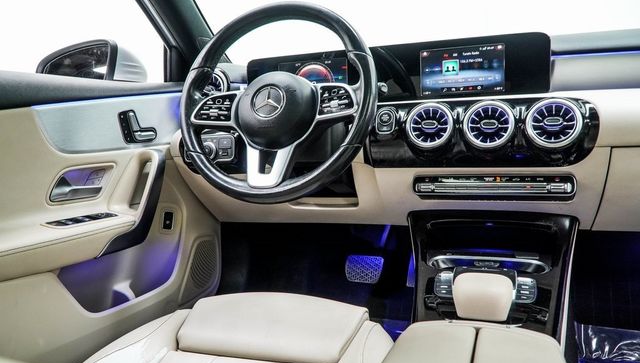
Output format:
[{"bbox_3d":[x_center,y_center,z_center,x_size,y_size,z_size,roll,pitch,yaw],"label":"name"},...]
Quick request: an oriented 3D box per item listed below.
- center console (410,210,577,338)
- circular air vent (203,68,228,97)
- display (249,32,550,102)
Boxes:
[{"bbox_3d":[0.280,0.155,0.783,0.260,0.210,0.290,0,1,19],"label":"center console"},{"bbox_3d":[-0.254,-0.243,1.181,0.090,0.090,0.050,0,11,20],"label":"circular air vent"},{"bbox_3d":[0.132,-0.214,0.991,0.630,0.122,0.040,0,1,20],"label":"display"}]

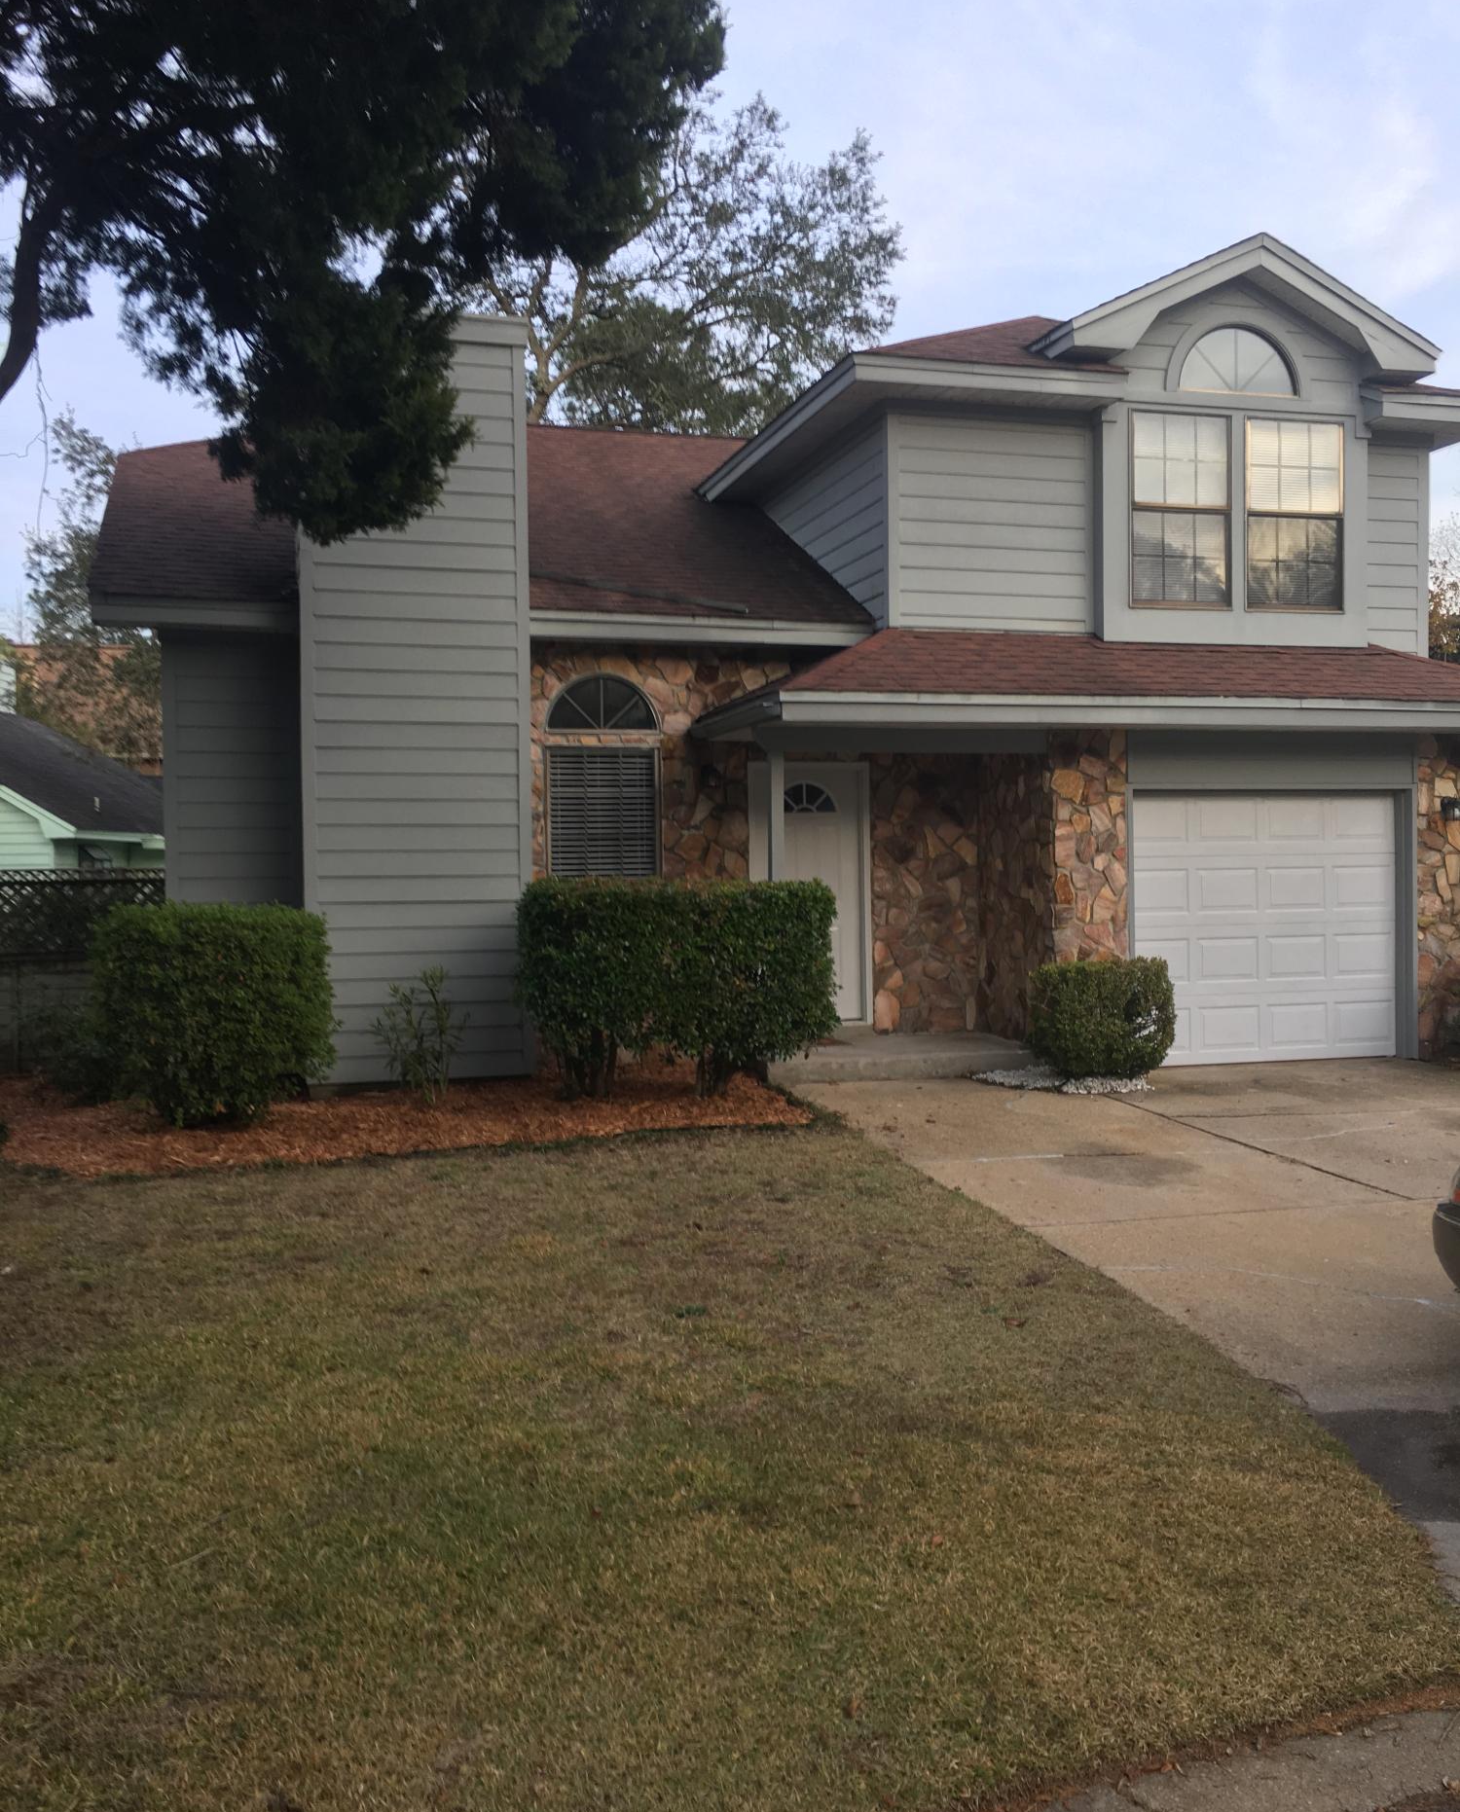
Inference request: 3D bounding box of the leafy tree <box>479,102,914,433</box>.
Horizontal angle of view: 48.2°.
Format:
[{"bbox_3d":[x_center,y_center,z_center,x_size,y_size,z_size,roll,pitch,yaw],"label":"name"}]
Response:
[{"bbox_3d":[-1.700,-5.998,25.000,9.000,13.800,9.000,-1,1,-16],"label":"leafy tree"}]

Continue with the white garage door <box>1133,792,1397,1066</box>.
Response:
[{"bbox_3d":[4.199,0.139,12.850,2.420,2.140,0.100,-1,1,-16],"label":"white garage door"}]

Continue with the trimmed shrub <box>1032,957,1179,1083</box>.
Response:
[{"bbox_3d":[2.649,0.811,11.650,0.910,0.847,0.865,-1,1,-16],"label":"trimmed shrub"}]

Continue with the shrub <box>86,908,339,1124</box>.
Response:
[{"bbox_3d":[-3.290,0.677,10.450,1.421,1.327,1.321,-1,1,-16],"label":"shrub"}]

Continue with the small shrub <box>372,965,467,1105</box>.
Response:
[{"bbox_3d":[-2.077,0.857,10.950,0.595,0.855,0.565,-1,1,-16],"label":"small shrub"}]

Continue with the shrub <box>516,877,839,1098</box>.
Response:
[{"bbox_3d":[-0.353,0.544,10.950,2.052,1.421,1.050,-1,1,-16],"label":"shrub"}]

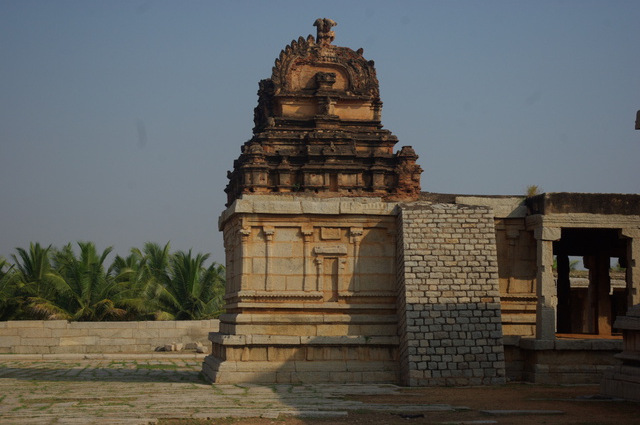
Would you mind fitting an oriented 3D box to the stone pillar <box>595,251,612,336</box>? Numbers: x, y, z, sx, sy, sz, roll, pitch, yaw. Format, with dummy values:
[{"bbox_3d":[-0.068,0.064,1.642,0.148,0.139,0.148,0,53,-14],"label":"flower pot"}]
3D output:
[{"bbox_3d":[7.314,2.011,30.948,0.360,2.340,0.350,1,-5,-9],"label":"stone pillar"}]

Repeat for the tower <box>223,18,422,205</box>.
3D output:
[{"bbox_3d":[-0.013,-2.570,30.230,4.400,4.800,4.350,1,-5,-9],"label":"tower"}]

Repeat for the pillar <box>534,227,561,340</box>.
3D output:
[{"bbox_3d":[5.452,1.695,28.452,0.480,2.650,0.460,1,-5,-9],"label":"pillar"}]

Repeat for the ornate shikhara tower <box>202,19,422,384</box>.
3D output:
[{"bbox_3d":[-0.083,-0.451,29.787,5.400,9.100,5.050,1,-5,-9],"label":"ornate shikhara tower"}]

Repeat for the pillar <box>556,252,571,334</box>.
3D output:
[{"bbox_3d":[6.811,2.229,33.365,0.280,2.290,0.300,1,-5,-9],"label":"pillar"}]

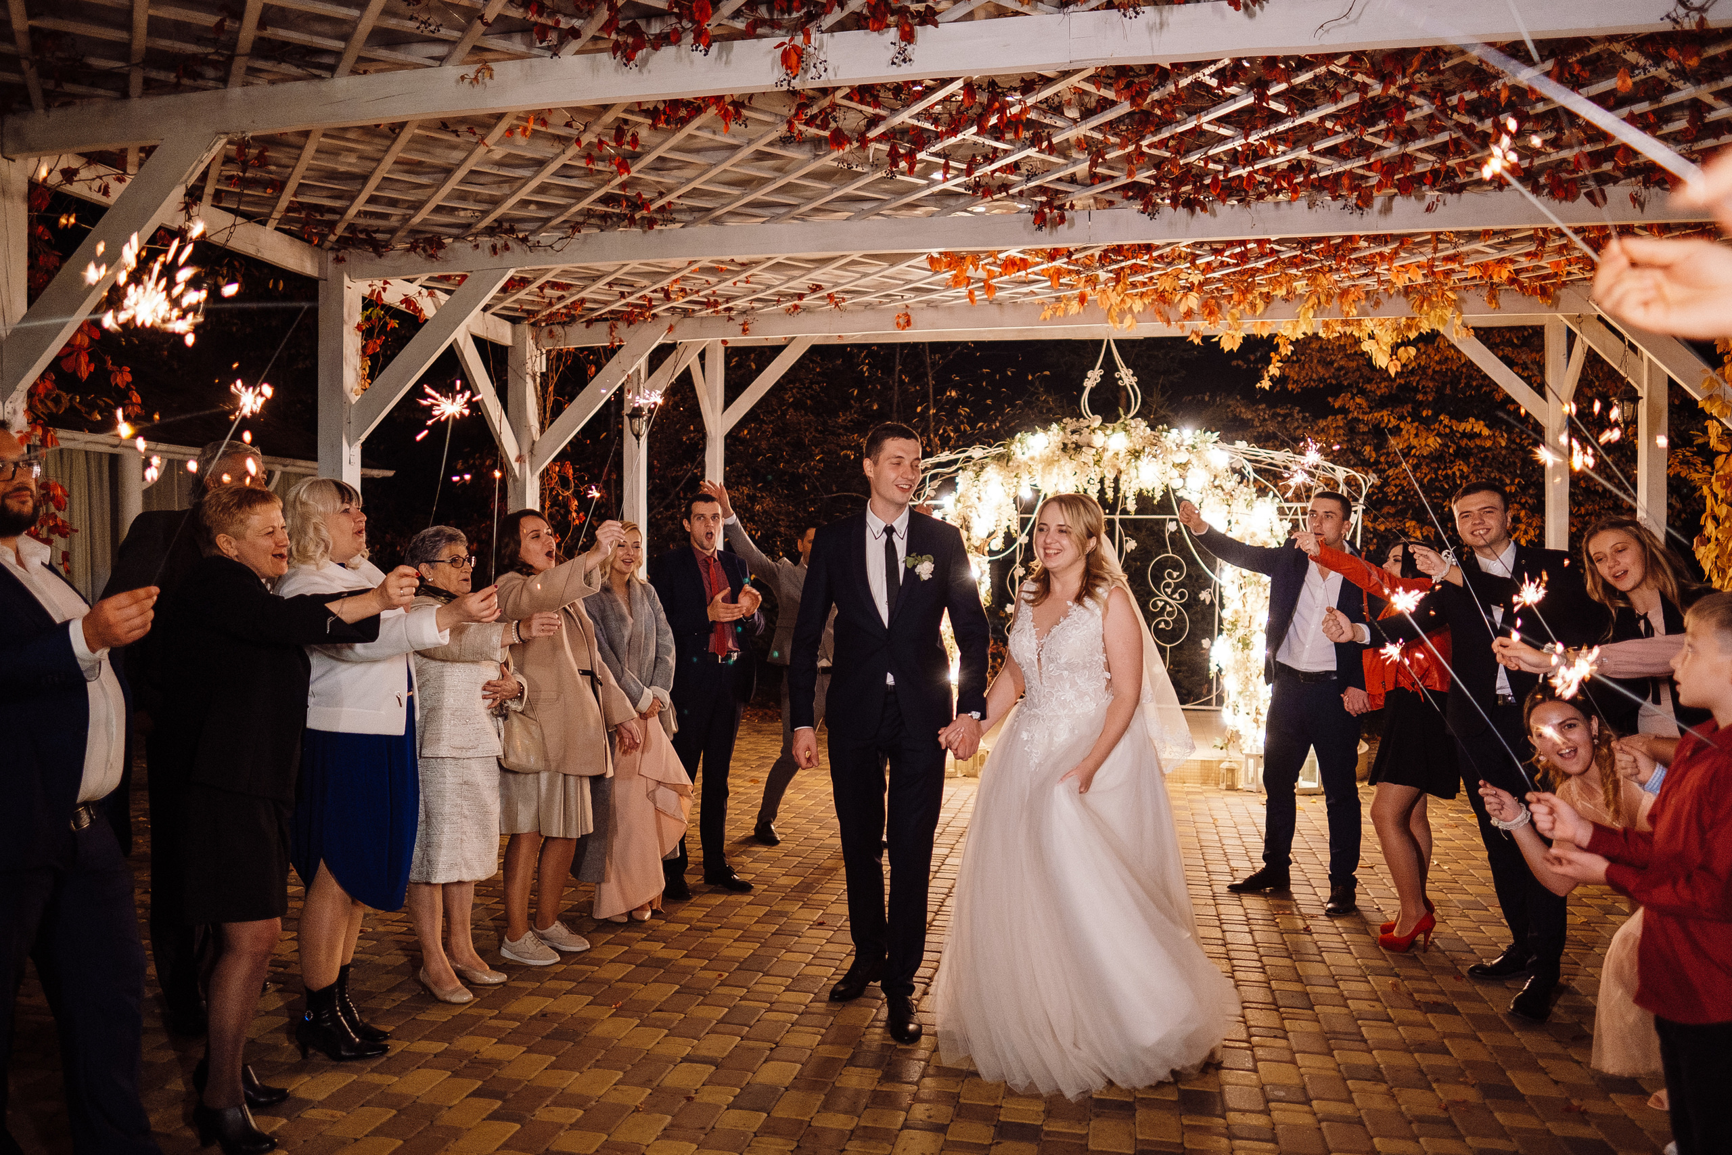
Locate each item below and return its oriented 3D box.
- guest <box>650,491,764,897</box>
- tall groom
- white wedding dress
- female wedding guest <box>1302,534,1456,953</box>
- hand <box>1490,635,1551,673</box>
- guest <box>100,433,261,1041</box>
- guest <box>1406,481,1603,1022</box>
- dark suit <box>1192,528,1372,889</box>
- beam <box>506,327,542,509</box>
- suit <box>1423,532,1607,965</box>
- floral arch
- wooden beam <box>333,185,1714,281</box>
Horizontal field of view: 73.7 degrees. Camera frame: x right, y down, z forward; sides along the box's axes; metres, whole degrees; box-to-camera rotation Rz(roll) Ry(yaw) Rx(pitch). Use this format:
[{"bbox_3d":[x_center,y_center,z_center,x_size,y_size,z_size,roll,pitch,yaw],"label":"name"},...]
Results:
[{"bbox_3d":[-0.750,0.505,5.270,0.560,1.810,0.480,0,0,-25],"label":"guest"},{"bbox_3d":[0.081,0.457,3.695,0.660,1.890,0.480,0,0,0],"label":"tall groom"},{"bbox_3d":[0.660,0.705,3.500,0.920,1.380,0.950,0,0,22],"label":"white wedding dress"},{"bbox_3d":[2.050,0.620,4.580,0.620,1.580,0.480,0,0,-22],"label":"female wedding guest"},{"bbox_3d":[1.622,0.189,2.860,0.150,0.085,0.080,0,0,-18],"label":"hand"},{"bbox_3d":[-2.120,0.480,3.650,0.430,1.820,0.530,0,0,12],"label":"guest"},{"bbox_3d":[2.240,0.530,4.030,0.520,1.780,0.580,1,-1,-44],"label":"guest"},{"bbox_3d":[1.870,0.590,5.150,0.800,1.600,0.460,0,0,27],"label":"dark suit"},{"bbox_3d":[-2.306,-0.174,7.812,0.150,3.087,0.150,0,0,13],"label":"beam"},{"bbox_3d":[2.250,0.585,4.030,0.470,1.420,0.560,1,-1,-44],"label":"suit"},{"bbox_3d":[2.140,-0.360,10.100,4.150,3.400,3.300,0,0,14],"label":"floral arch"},{"bbox_3d":[0.580,-1.620,5.440,6.800,0.170,0.150,0,0,10],"label":"wooden beam"}]

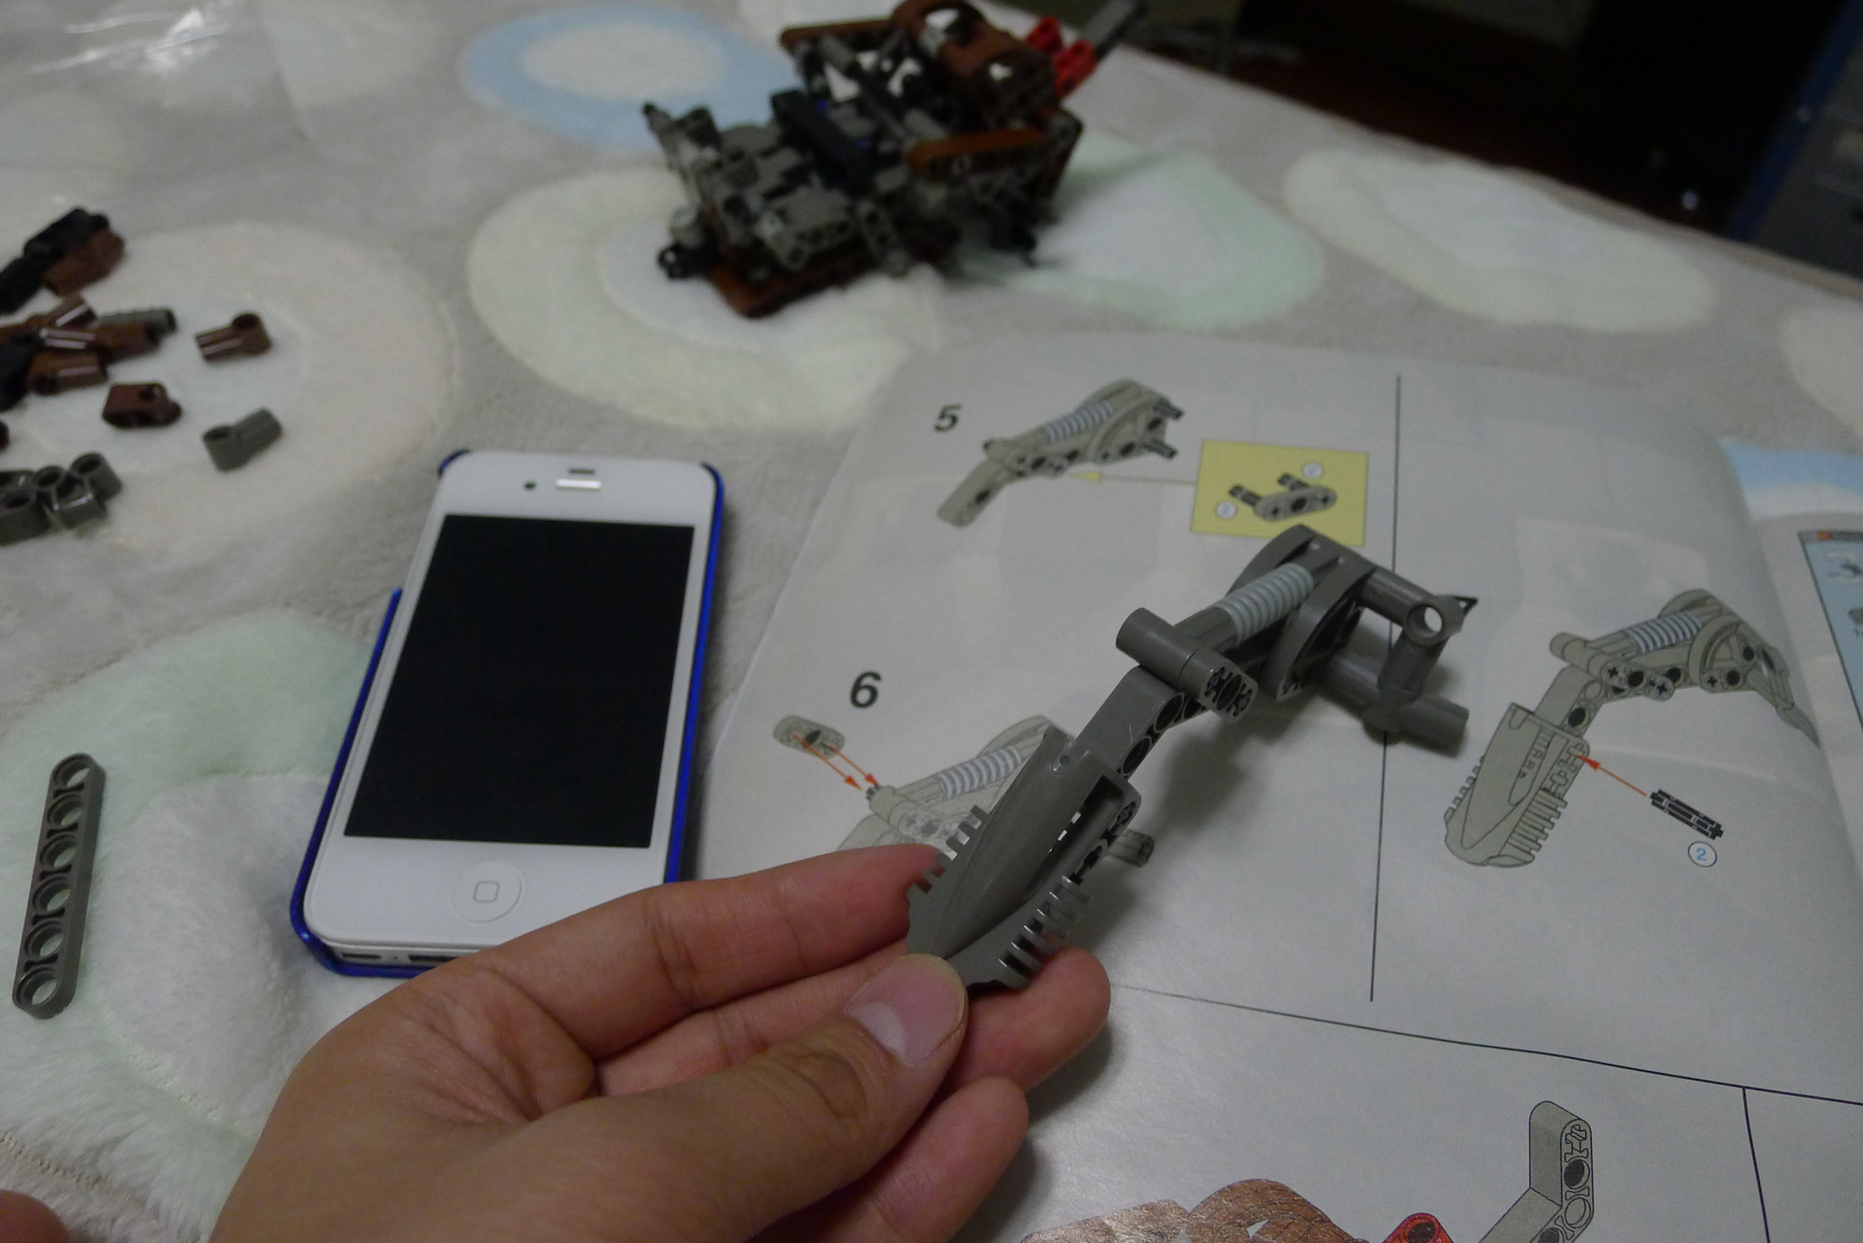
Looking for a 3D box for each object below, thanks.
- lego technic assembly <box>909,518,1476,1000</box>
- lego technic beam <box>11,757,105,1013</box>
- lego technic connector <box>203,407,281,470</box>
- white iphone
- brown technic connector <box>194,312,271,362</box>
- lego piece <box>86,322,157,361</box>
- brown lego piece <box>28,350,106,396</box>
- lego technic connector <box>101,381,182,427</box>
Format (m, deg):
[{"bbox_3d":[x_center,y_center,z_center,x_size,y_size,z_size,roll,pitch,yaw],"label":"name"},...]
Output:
[{"bbox_3d":[0.042,0.025,0.195,0.103,0.034,0.042,-37,53,-16],"label":"lego technic assembly"},{"bbox_3d":[-0.142,0.043,0.203,0.008,0.004,0.048,-10,50,-14],"label":"lego technic beam"},{"bbox_3d":[-0.156,-0.041,0.282,0.007,0.008,0.016,37,55,24],"label":"lego technic connector"},{"bbox_3d":[-0.074,0.011,0.236,0.061,0.011,0.117,3,50,-5],"label":"white iphone"},{"bbox_3d":[-0.171,-0.069,0.305,0.016,0.008,0.007,-23,55,-24],"label":"brown technic connector"},{"bbox_3d":[-0.196,-0.068,0.300,0.016,0.008,0.008,-20,53,-21],"label":"lego piece"},{"bbox_3d":[-0.203,-0.058,0.292,0.016,0.008,0.008,-9,50,-13],"label":"brown lego piece"},{"bbox_3d":[-0.182,-0.049,0.287,0.016,0.008,0.009,-3,49,-8],"label":"lego technic connector"}]

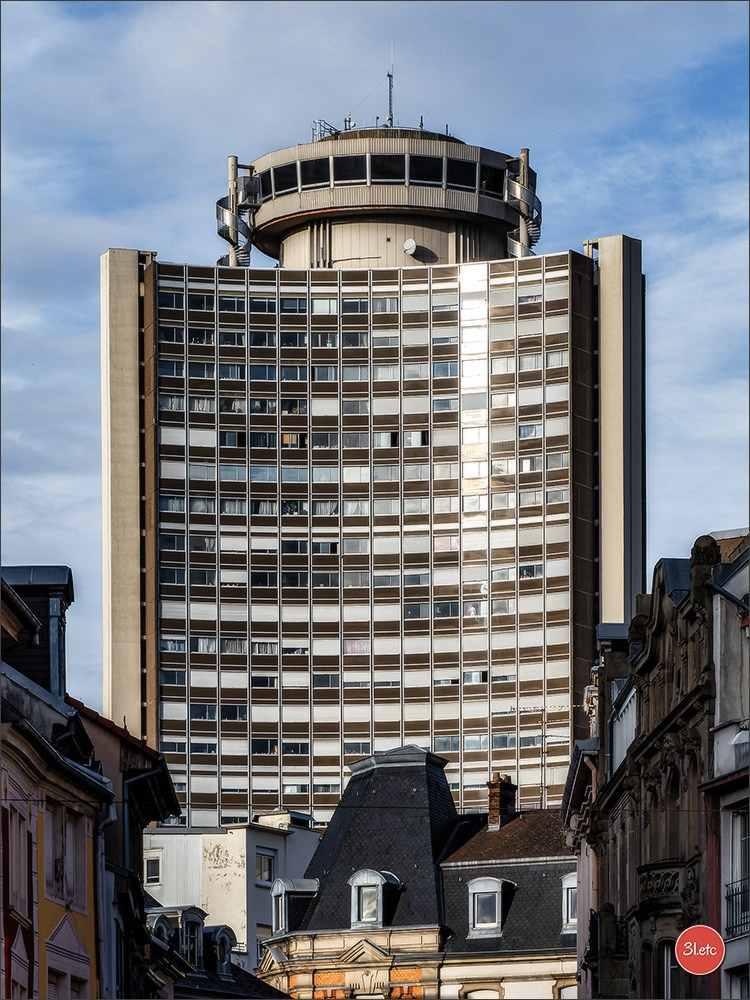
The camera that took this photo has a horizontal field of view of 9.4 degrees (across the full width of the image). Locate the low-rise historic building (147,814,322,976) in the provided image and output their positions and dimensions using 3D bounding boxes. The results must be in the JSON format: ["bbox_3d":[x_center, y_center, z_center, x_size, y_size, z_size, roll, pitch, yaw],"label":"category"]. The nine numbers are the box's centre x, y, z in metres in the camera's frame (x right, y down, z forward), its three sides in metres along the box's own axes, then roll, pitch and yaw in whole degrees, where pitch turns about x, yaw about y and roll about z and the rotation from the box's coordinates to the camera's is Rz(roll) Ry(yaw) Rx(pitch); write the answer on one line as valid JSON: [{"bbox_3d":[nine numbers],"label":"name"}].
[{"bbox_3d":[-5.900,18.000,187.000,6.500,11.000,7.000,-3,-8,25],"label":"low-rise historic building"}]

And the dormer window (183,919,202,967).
[{"bbox_3d":[-7.150,17.300,178.000,0.450,1.950,1.100,-4,-8,31],"label":"dormer window"}]

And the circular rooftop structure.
[{"bbox_3d":[0.400,-24.000,390.000,27.000,13.000,26.000,0,-7,0],"label":"circular rooftop structure"}]

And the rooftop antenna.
[{"bbox_3d":[1.320,-35.300,390.000,0.600,7.400,0.600,0,-7,0],"label":"rooftop antenna"}]

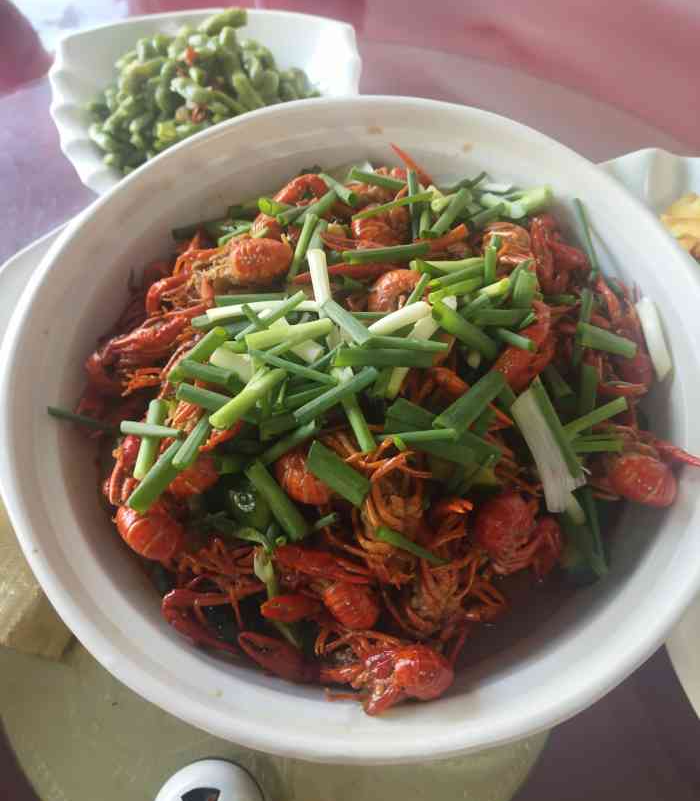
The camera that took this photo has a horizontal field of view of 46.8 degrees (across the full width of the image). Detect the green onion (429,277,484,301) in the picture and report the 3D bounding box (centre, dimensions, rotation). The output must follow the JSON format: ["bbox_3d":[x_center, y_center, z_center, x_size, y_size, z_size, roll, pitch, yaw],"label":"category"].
[{"bbox_3d":[0.052,-0.054,0.391,0.030,0.004,0.005,-19,61,-20],"label":"green onion"}]

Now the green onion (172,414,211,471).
[{"bbox_3d":[-0.076,0.019,0.392,0.006,0.006,0.028,22,64,12],"label":"green onion"}]

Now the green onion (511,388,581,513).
[{"bbox_3d":[0.092,0.022,0.388,0.016,0.009,0.060,-10,62,-5],"label":"green onion"}]

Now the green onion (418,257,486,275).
[{"bbox_3d":[0.049,-0.068,0.401,0.037,0.005,0.006,-4,59,-7],"label":"green onion"}]

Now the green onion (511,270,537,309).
[{"bbox_3d":[0.085,-0.055,0.397,0.010,0.009,0.027,8,53,7],"label":"green onion"}]

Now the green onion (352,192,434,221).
[{"bbox_3d":[0.025,-0.110,0.457,0.048,0.004,0.004,-19,63,-9],"label":"green onion"}]

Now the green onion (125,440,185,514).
[{"bbox_3d":[-0.085,0.032,0.357,0.008,0.008,0.036,30,77,18],"label":"green onion"}]

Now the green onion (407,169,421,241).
[{"bbox_3d":[0.037,-0.114,0.466,0.005,0.005,0.053,-1,61,0],"label":"green onion"}]

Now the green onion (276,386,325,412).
[{"bbox_3d":[-0.021,-0.001,0.374,0.025,0.005,0.006,-23,66,-4],"label":"green onion"}]

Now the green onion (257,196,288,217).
[{"bbox_3d":[-0.038,-0.102,0.435,0.023,0.006,0.007,7,64,9],"label":"green onion"}]

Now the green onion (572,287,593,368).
[{"bbox_3d":[0.114,-0.036,0.398,0.005,0.004,0.049,13,60,8],"label":"green onion"}]

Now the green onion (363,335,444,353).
[{"bbox_3d":[0.025,-0.026,0.366,0.038,0.004,0.005,3,60,0],"label":"green onion"}]

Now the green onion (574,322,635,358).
[{"bbox_3d":[0.125,-0.028,0.393,0.032,0.007,0.008,14,60,-12],"label":"green onion"}]

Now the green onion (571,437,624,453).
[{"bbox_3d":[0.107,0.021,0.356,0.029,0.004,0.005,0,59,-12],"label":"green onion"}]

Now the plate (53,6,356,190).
[{"bbox_3d":[-0.101,-0.194,0.581,0.221,0.050,0.198,-1,61,0],"label":"plate"}]

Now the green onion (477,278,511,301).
[{"bbox_3d":[0.070,-0.055,0.393,0.021,0.005,0.005,-26,62,-24],"label":"green onion"}]

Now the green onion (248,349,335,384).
[{"bbox_3d":[-0.025,-0.015,0.364,0.044,0.004,0.004,19,62,17],"label":"green onion"}]

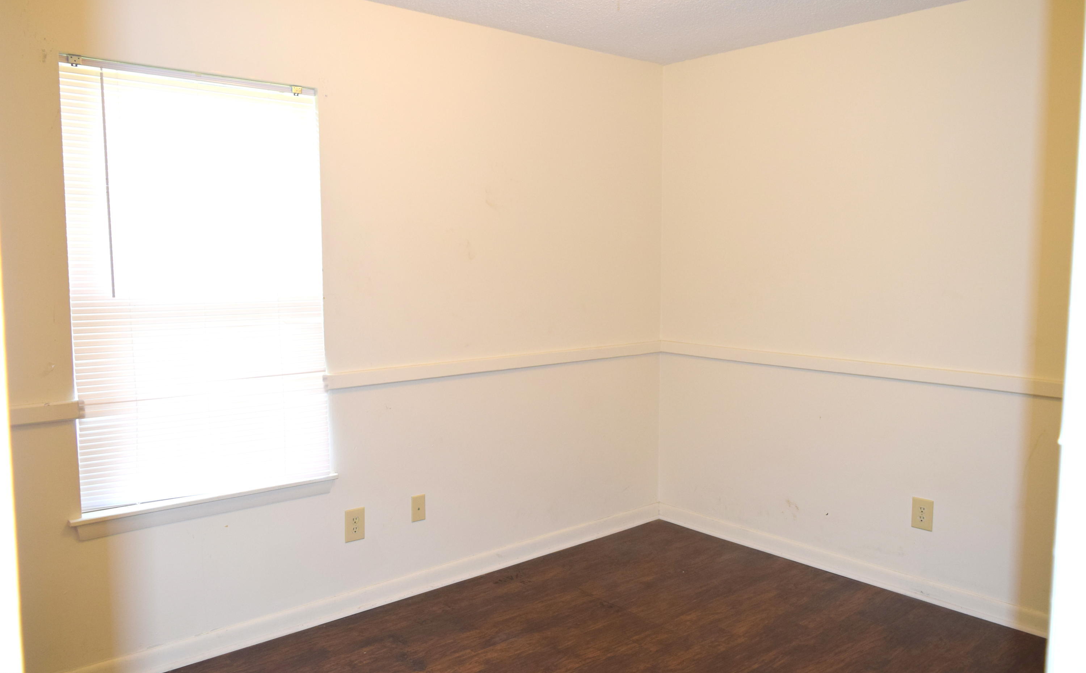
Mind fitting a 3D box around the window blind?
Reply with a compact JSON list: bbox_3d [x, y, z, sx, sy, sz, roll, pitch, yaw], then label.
[{"bbox_3d":[-1.196,-0.172,2.901,0.860,1.480,0.030,-5,7,-40],"label":"window blind"}]

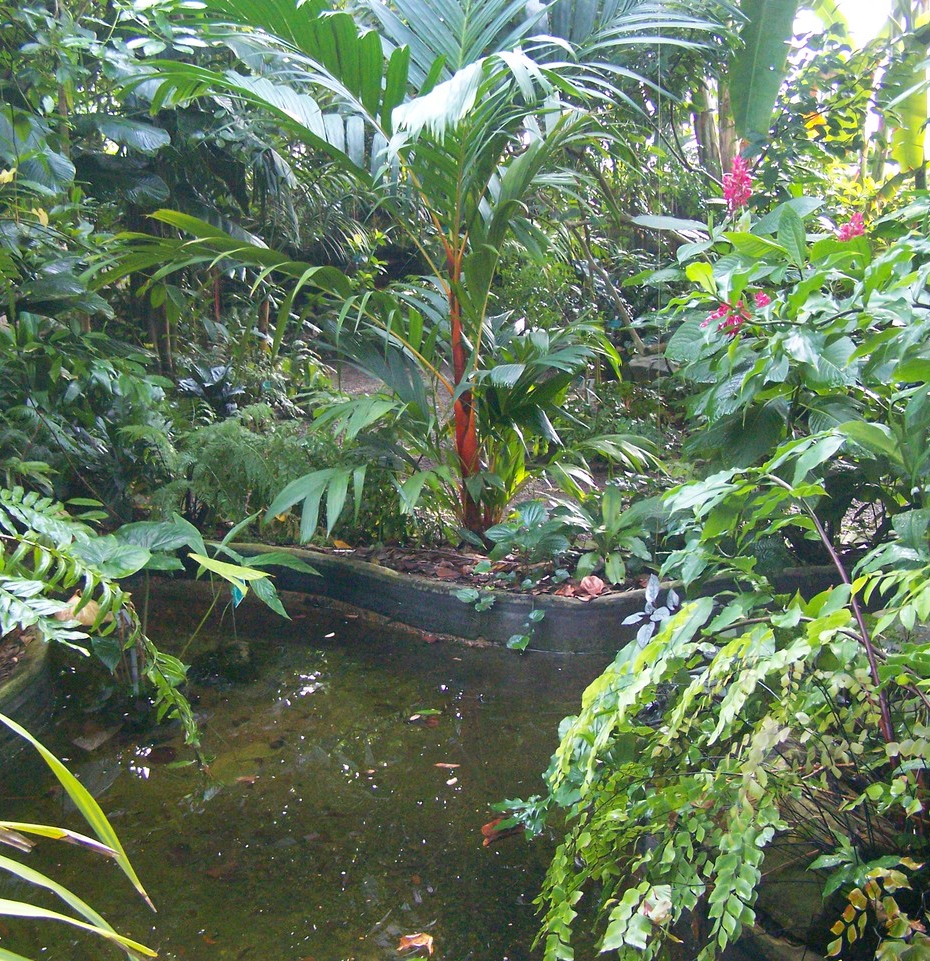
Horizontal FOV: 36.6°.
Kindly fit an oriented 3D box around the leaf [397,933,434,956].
[{"bbox_3d":[-0.108,1.018,3.082,0.085,0.020,0.060,-1,12,0],"label":"leaf"}]

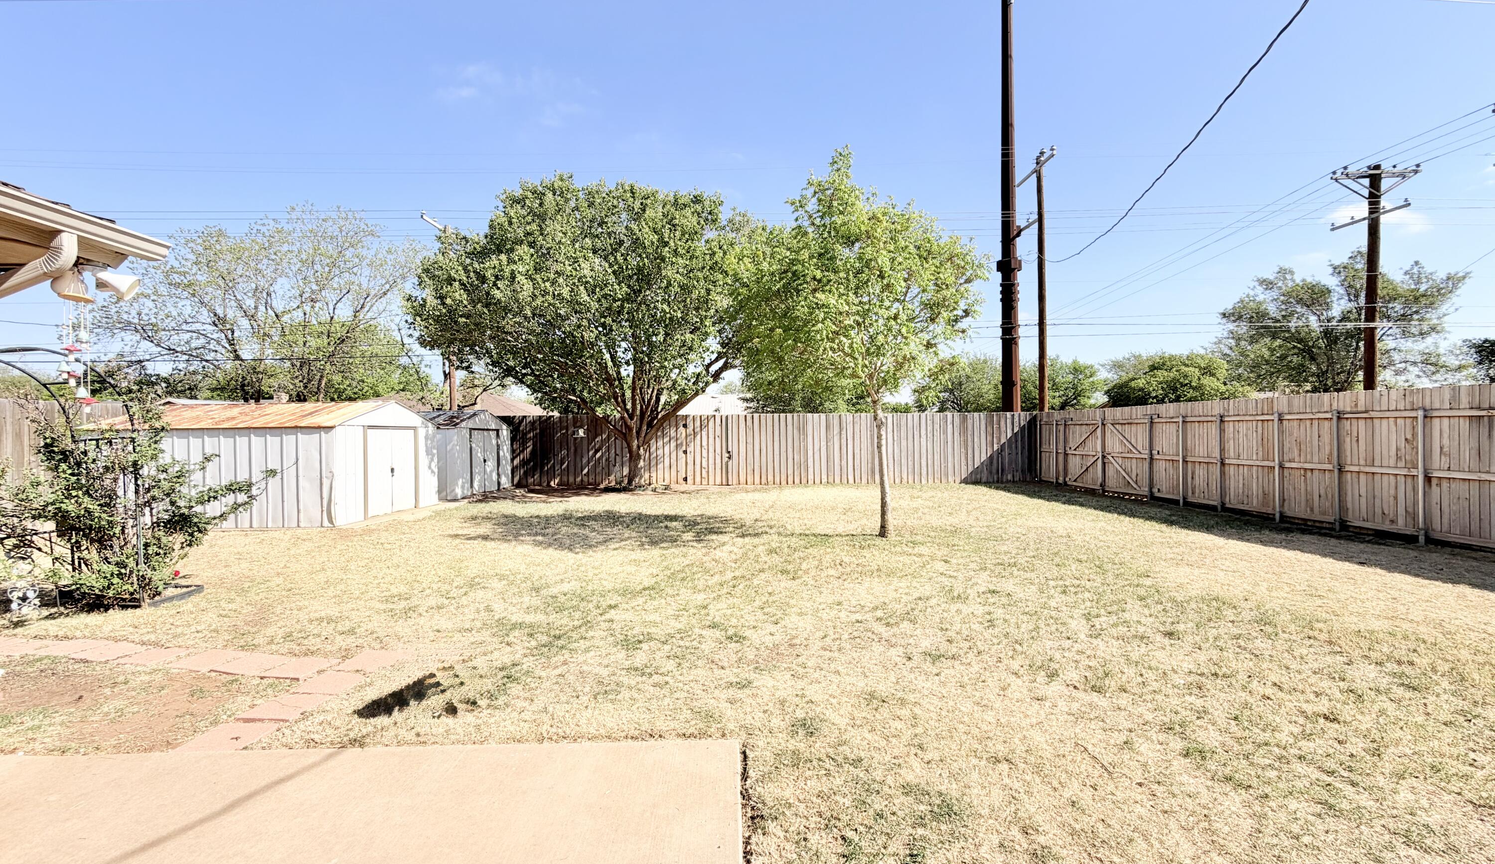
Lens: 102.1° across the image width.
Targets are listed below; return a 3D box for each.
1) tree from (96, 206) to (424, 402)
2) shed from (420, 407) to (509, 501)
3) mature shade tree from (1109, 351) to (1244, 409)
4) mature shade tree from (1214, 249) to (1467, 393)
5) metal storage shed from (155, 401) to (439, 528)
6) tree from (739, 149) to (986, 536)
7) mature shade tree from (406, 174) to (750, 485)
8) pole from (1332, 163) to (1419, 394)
[{"bbox_3d":[-18.528,-3.730,24.000,9.900,10.300,9.900,0,0,0],"label":"tree"},{"bbox_3d":[-7.230,0.455,13.950,2.300,1.930,2.800,0,0,0],"label":"shed"},{"bbox_3d":[23.902,-1.530,34.000,6.800,5.900,6.800,0,0,0],"label":"mature shade tree"},{"bbox_3d":[29.760,-3.930,31.000,9.300,10.700,9.300,0,0,0],"label":"mature shade tree"},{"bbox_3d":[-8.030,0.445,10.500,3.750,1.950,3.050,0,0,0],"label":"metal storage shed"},{"bbox_3d":[1.610,-1.230,8.400,3.400,5.300,3.400,0,0,0],"label":"tree"},{"bbox_3d":[-4.241,-2.580,15.300,8.900,8.000,8.500,0,0,0],"label":"mature shade tree"},{"bbox_3d":[21.238,-3.830,20.500,2.440,10.500,2.400,0,0,0],"label":"pole"}]

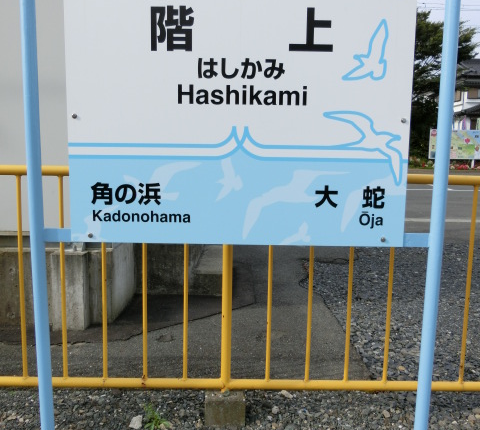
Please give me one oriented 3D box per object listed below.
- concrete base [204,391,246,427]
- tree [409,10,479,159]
[{"bbox_3d":[-0.067,0.868,2.137,0.178,0.120,0.178,1,7,0],"label":"concrete base"},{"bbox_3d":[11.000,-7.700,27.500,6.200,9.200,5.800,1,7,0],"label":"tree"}]

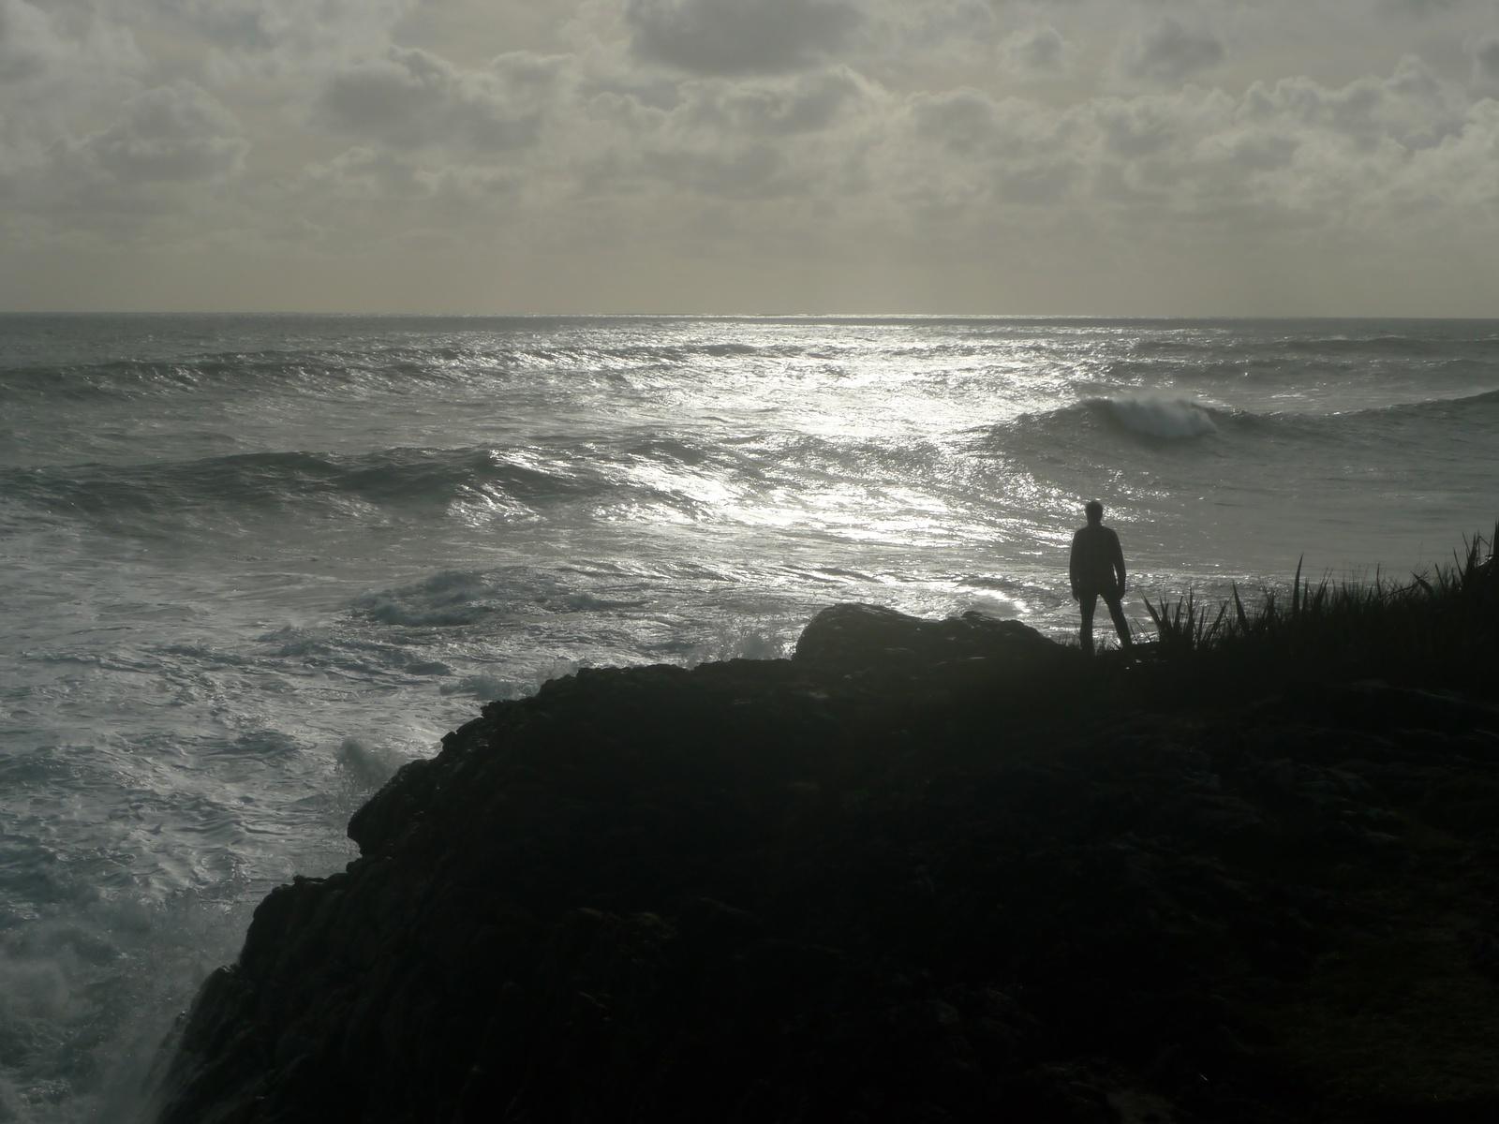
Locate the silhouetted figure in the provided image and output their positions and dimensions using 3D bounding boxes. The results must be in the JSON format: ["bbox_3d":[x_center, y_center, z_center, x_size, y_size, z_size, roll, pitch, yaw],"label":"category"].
[{"bbox_3d":[3.843,0.199,27.000,0.670,1.750,0.390,1,6,6],"label":"silhouetted figure"}]

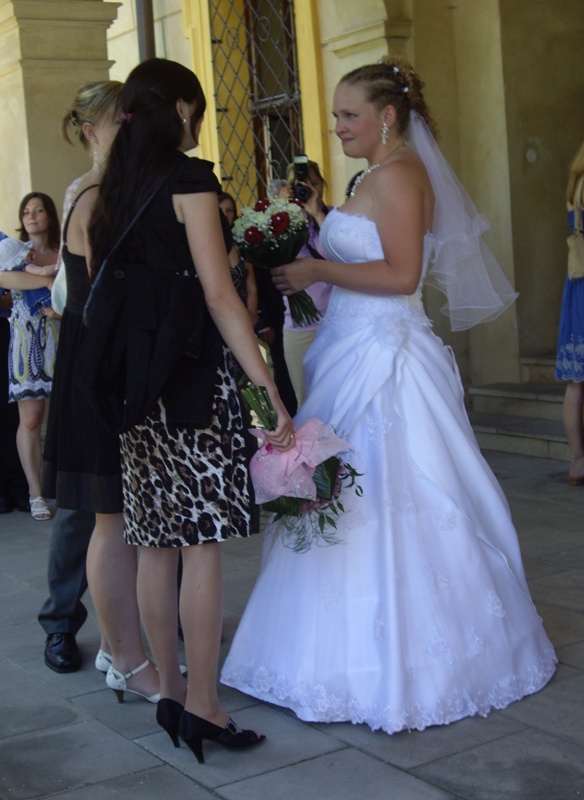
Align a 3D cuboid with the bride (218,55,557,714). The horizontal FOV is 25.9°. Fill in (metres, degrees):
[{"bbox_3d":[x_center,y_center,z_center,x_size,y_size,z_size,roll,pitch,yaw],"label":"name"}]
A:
[{"bbox_3d":[0.226,-0.060,3.552,0.980,1.743,0.920,-4,6,-6],"label":"bride"}]

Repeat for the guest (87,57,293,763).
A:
[{"bbox_3d":[-0.262,0.036,3.104,0.400,1.705,0.470,-8,7,-37],"label":"guest"}]

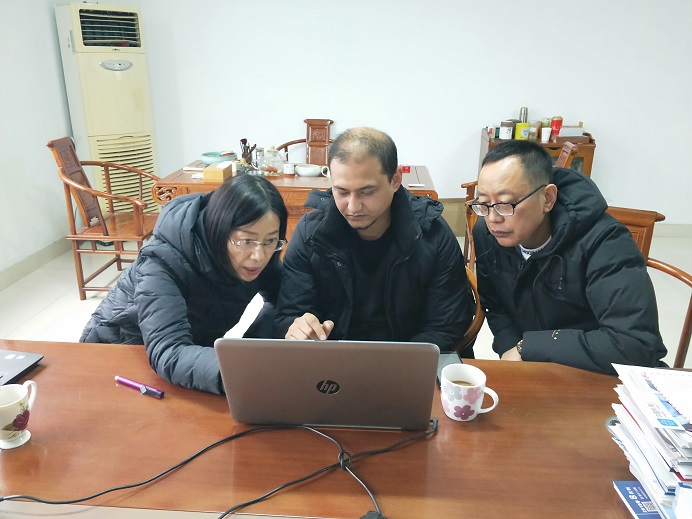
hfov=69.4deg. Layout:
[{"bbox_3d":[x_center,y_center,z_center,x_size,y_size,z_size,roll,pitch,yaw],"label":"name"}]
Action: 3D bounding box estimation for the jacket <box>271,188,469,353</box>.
[{"bbox_3d":[0.075,0.099,1.428,0.560,0.620,0.560,2,21,6],"label":"jacket"}]

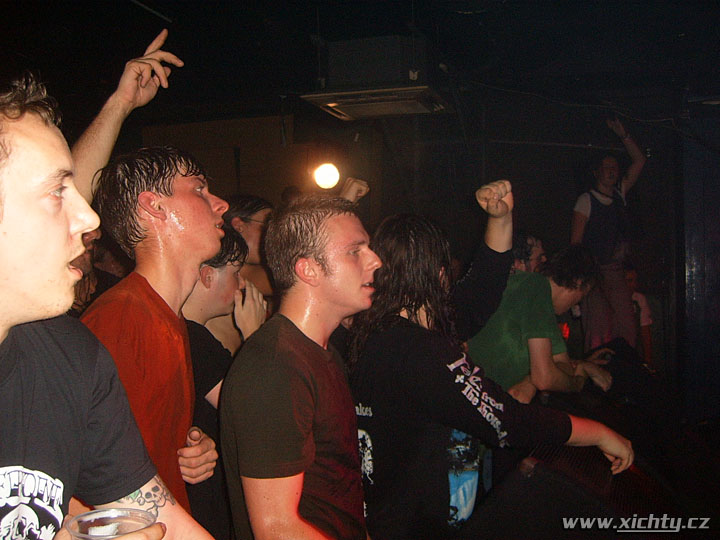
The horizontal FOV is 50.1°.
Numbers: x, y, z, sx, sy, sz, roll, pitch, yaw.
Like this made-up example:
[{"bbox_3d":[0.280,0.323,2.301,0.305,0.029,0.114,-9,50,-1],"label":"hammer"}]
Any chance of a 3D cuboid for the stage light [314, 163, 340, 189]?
[{"bbox_3d":[-0.253,-0.737,6.000,0.200,0.200,0.200,-1,2,-2],"label":"stage light"}]

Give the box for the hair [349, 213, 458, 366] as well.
[{"bbox_3d":[0.109,0.049,1.930,0.270,0.380,0.270,1,3,27],"label":"hair"}]

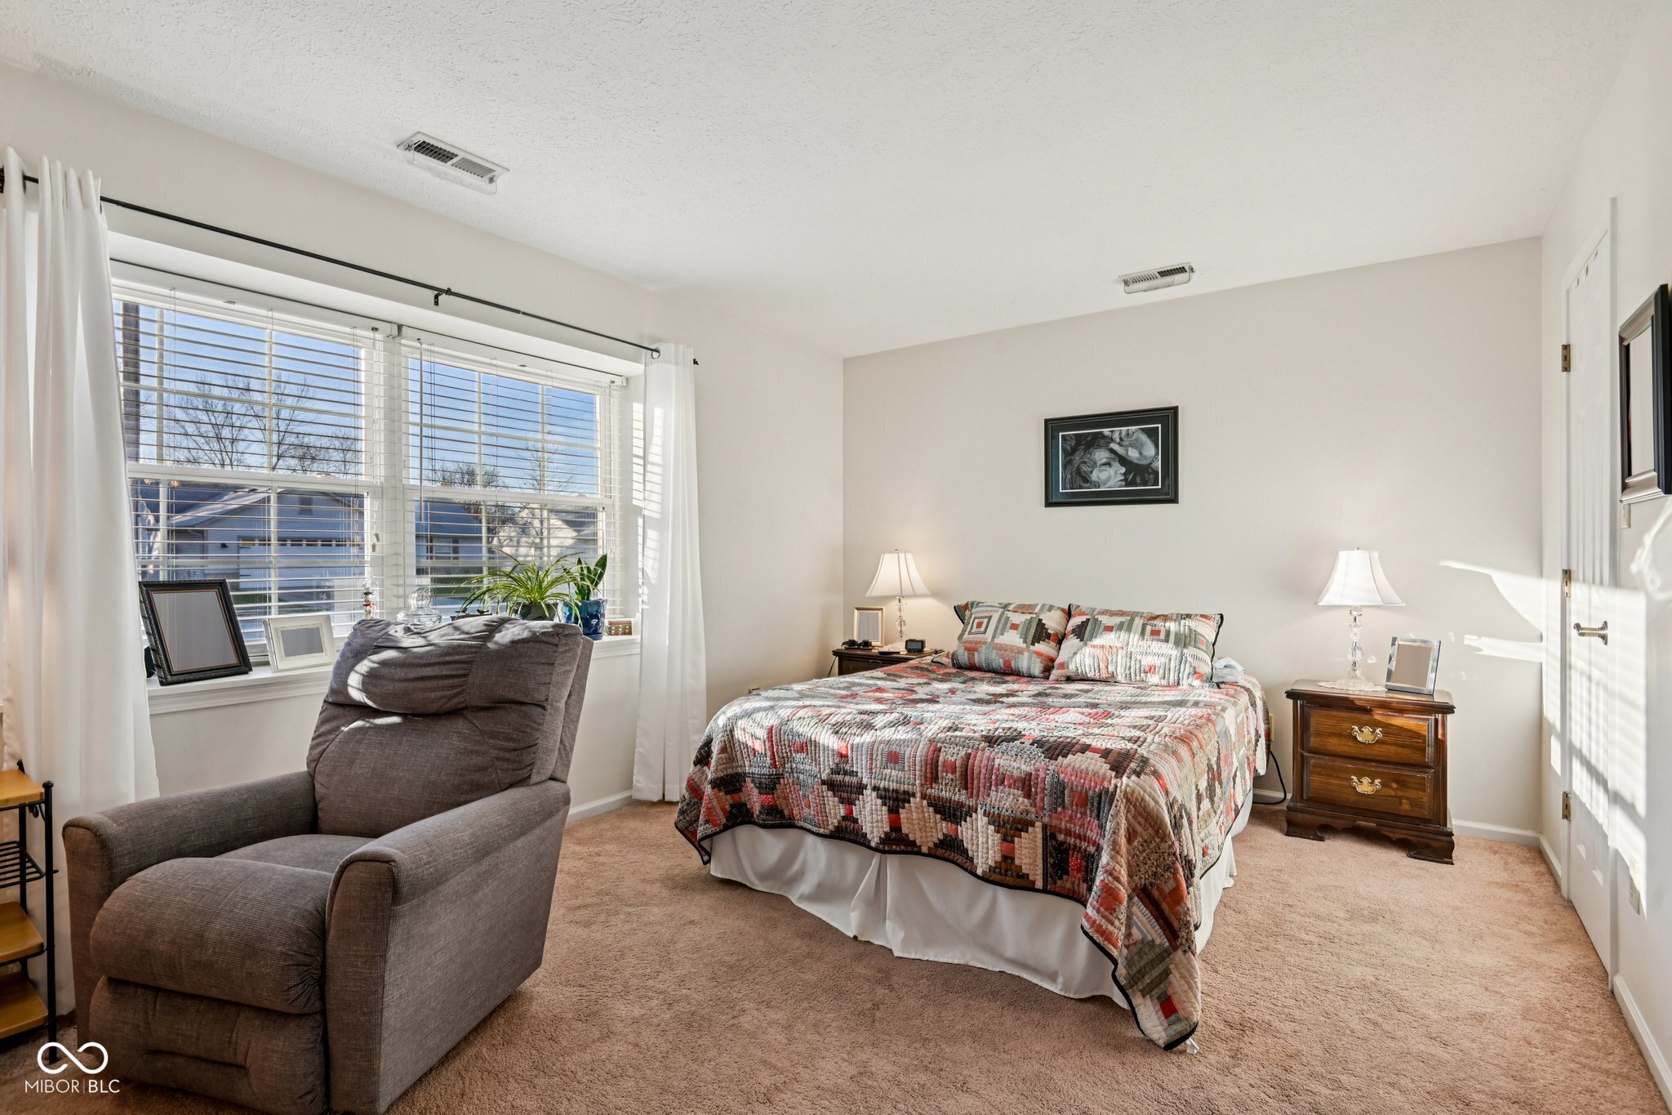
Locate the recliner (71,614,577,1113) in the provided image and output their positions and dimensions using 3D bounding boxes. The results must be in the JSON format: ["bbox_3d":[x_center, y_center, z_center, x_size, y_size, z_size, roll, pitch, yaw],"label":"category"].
[{"bbox_3d":[-1.262,0.678,2.005,0.910,0.990,0.900,0,0,14],"label":"recliner"}]

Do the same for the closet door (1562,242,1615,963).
[{"bbox_3d":[2.345,0.118,2.297,0.040,2.050,0.590,0,0,37],"label":"closet door"}]

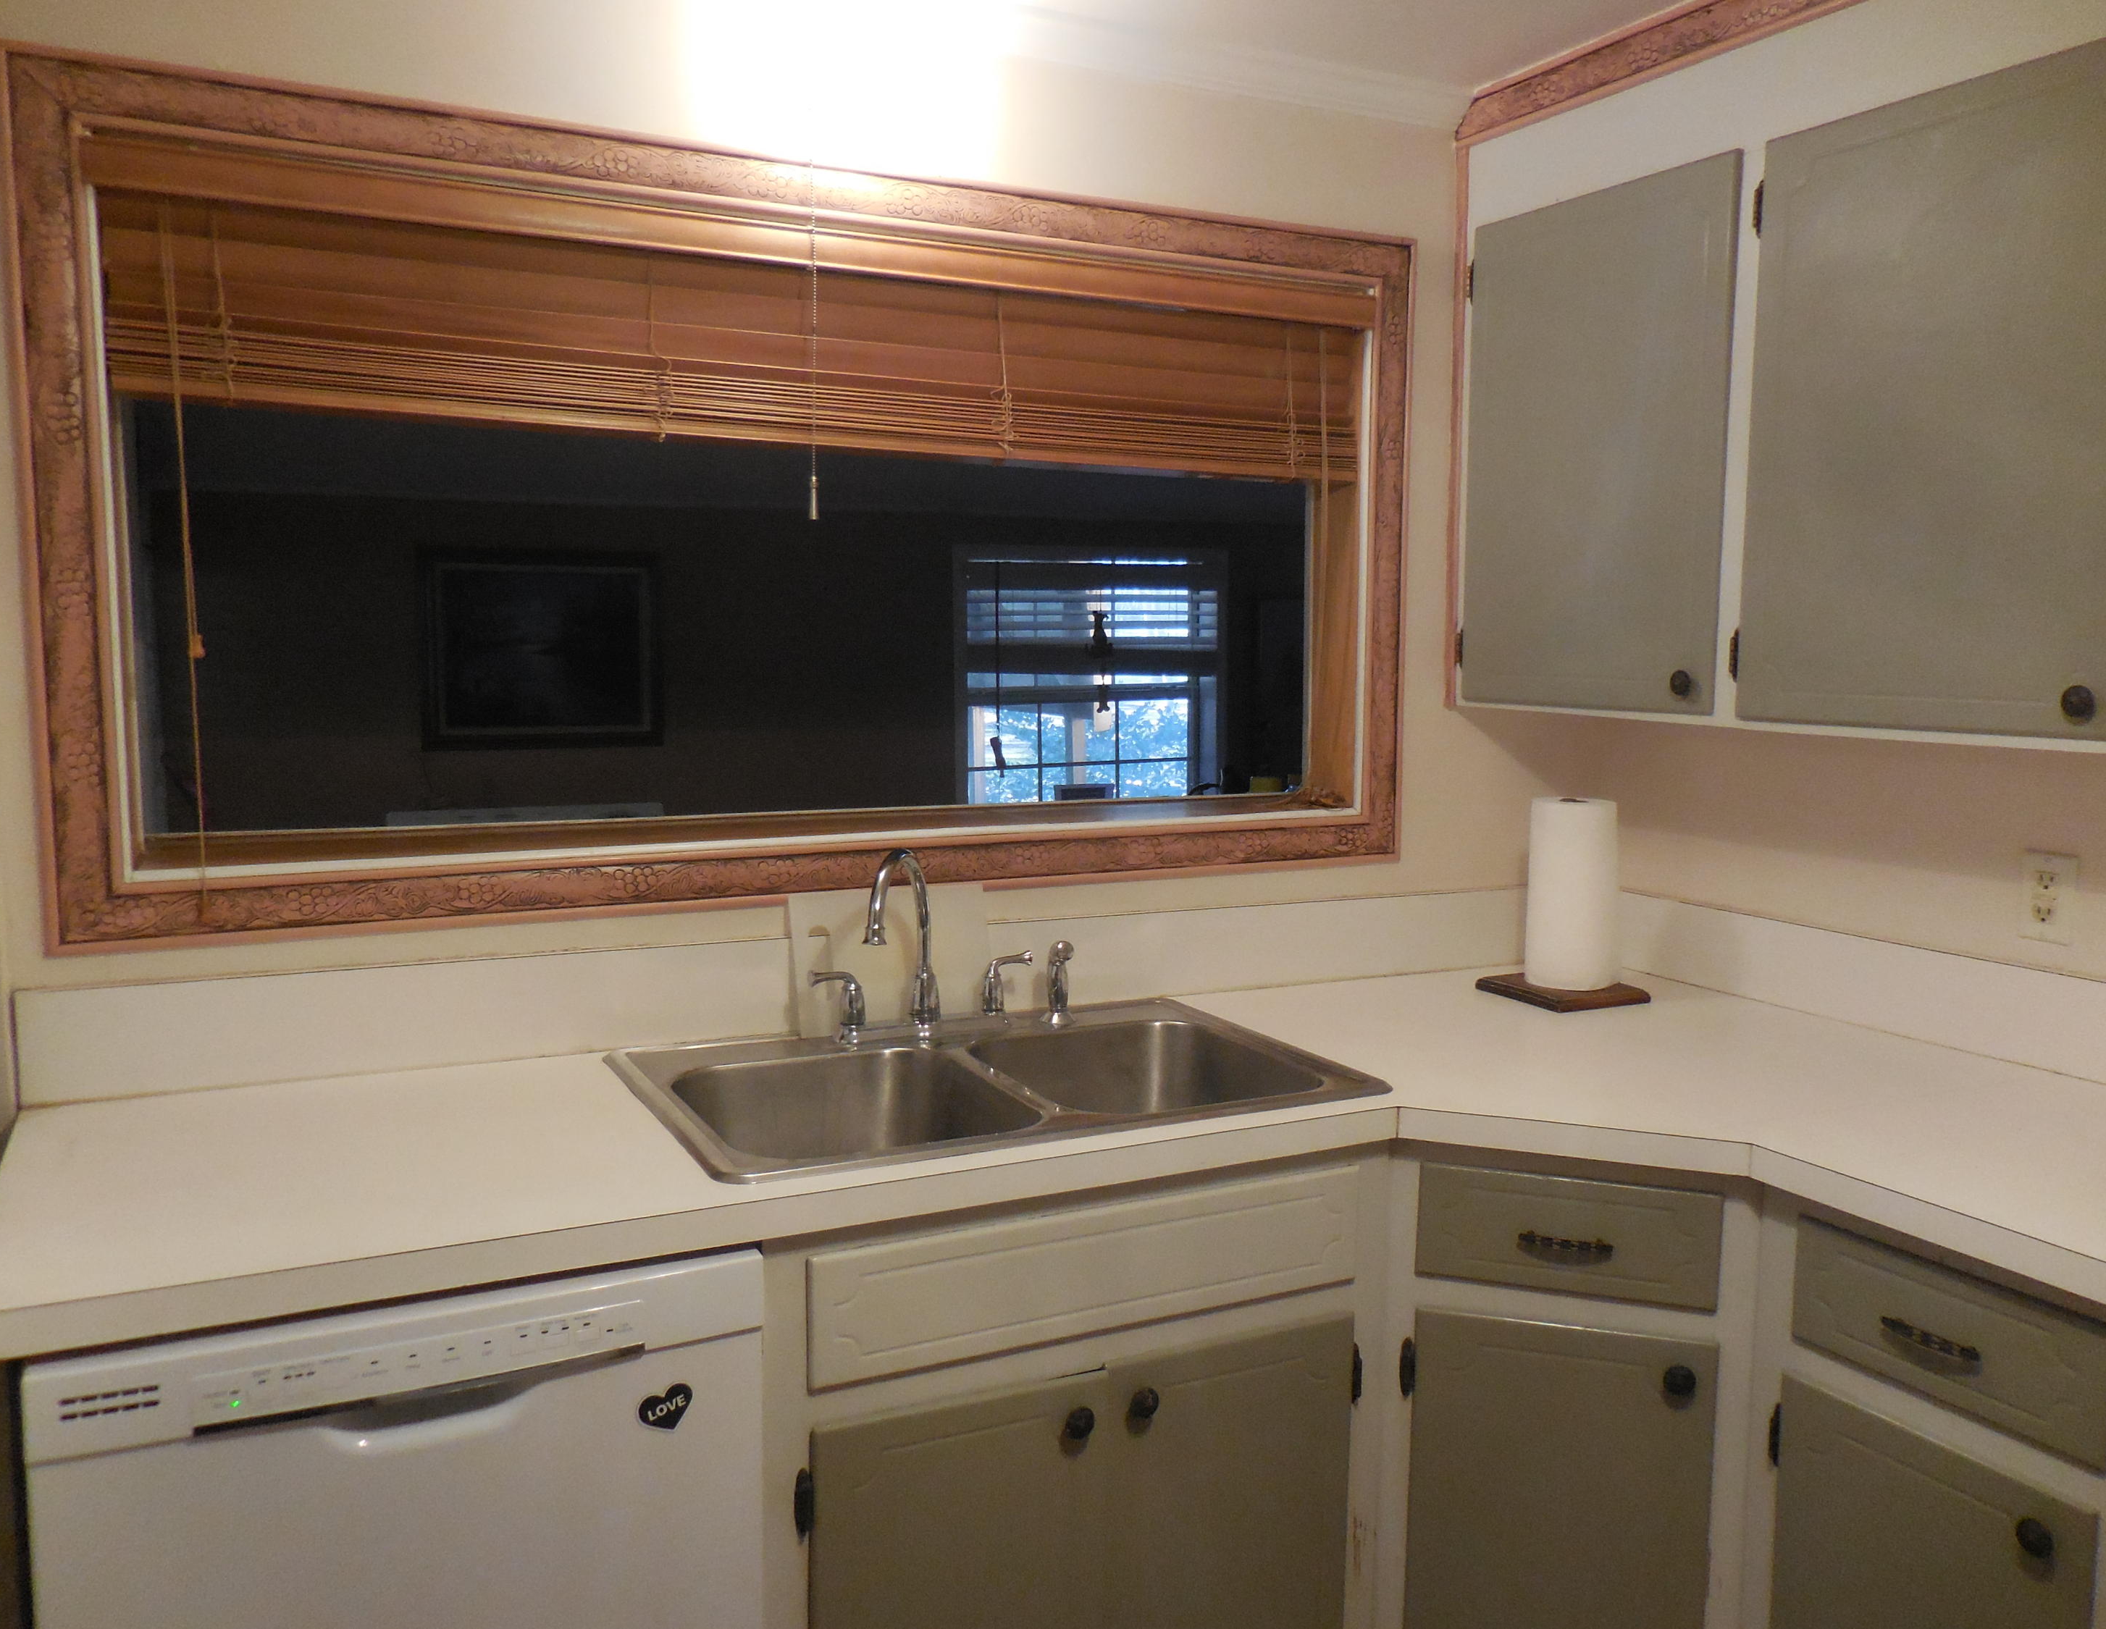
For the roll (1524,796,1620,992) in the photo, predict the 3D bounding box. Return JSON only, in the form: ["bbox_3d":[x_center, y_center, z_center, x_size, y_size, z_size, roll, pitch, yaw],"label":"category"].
[{"bbox_3d":[0.802,0.120,2.425,0.137,0.282,0.137,0,6,0],"label":"roll"}]

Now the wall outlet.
[{"bbox_3d":[1.285,0.107,2.025,0.008,0.115,0.068,-3,7,-25],"label":"wall outlet"}]

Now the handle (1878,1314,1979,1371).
[{"bbox_3d":[0.866,0.517,1.550,0.027,0.017,0.106,-3,7,-25],"label":"handle"}]

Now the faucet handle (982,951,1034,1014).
[{"bbox_3d":[-0.063,0.236,2.192,0.078,0.086,0.034,-3,7,-25],"label":"faucet handle"}]

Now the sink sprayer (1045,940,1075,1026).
[{"bbox_3d":[0.012,0.239,2.220,0.045,0.112,0.050,-3,7,-25],"label":"sink sprayer"}]

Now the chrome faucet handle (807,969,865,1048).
[{"bbox_3d":[-0.287,0.254,2.087,0.082,0.102,0.038,-3,7,-25],"label":"chrome faucet handle"}]

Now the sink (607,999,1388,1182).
[{"bbox_3d":[-0.078,0.410,1.996,0.845,0.180,0.540,-3,7,-25],"label":"sink"}]

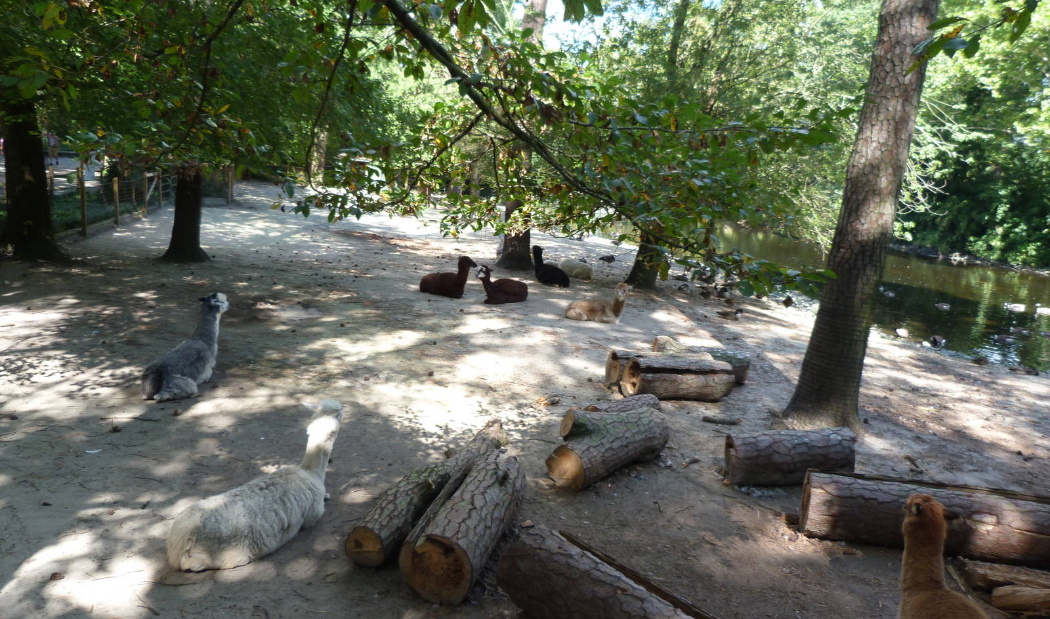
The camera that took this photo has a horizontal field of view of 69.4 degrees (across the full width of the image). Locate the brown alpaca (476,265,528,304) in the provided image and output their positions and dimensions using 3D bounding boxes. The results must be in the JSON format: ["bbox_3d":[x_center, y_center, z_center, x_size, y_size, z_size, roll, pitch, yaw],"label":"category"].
[{"bbox_3d":[-0.431,-0.531,14.238,1.000,0.710,0.420,-2,12,-25],"label":"brown alpaca"}]

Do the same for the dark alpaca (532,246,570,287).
[{"bbox_3d":[0.573,-1.001,16.665,0.420,0.860,1.000,-7,15,-43],"label":"dark alpaca"}]

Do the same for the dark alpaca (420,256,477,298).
[{"bbox_3d":[-1.598,-0.730,15.667,1.120,0.860,0.500,8,12,24],"label":"dark alpaca"}]

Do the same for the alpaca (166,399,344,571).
[{"bbox_3d":[-1.915,1.171,5.517,0.520,0.970,1.120,11,14,35],"label":"alpaca"}]

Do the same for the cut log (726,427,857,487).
[{"bbox_3d":[2.529,1.364,7.274,1.150,0.455,0.455,2,11,-9],"label":"cut log"}]

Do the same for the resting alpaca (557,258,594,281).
[{"bbox_3d":[1.168,-1.032,17.902,1.000,0.500,0.450,11,13,37],"label":"resting alpaca"}]

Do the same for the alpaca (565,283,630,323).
[{"bbox_3d":[1.196,-0.202,12.981,1.080,0.700,0.420,7,11,21],"label":"alpaca"}]

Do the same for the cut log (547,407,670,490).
[{"bbox_3d":[0.645,1.138,6.470,0.560,0.430,1.200,12,14,40],"label":"cut log"}]

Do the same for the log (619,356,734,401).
[{"bbox_3d":[1.948,0.845,9.692,1.240,0.480,0.480,2,11,-7],"label":"log"}]

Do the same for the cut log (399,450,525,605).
[{"bbox_3d":[-0.333,1.370,5.021,0.450,0.420,1.460,5,11,13],"label":"cut log"}]

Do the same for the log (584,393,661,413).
[{"bbox_3d":[0.950,1.035,7.462,0.850,0.300,0.310,-4,13,-33],"label":"log"}]

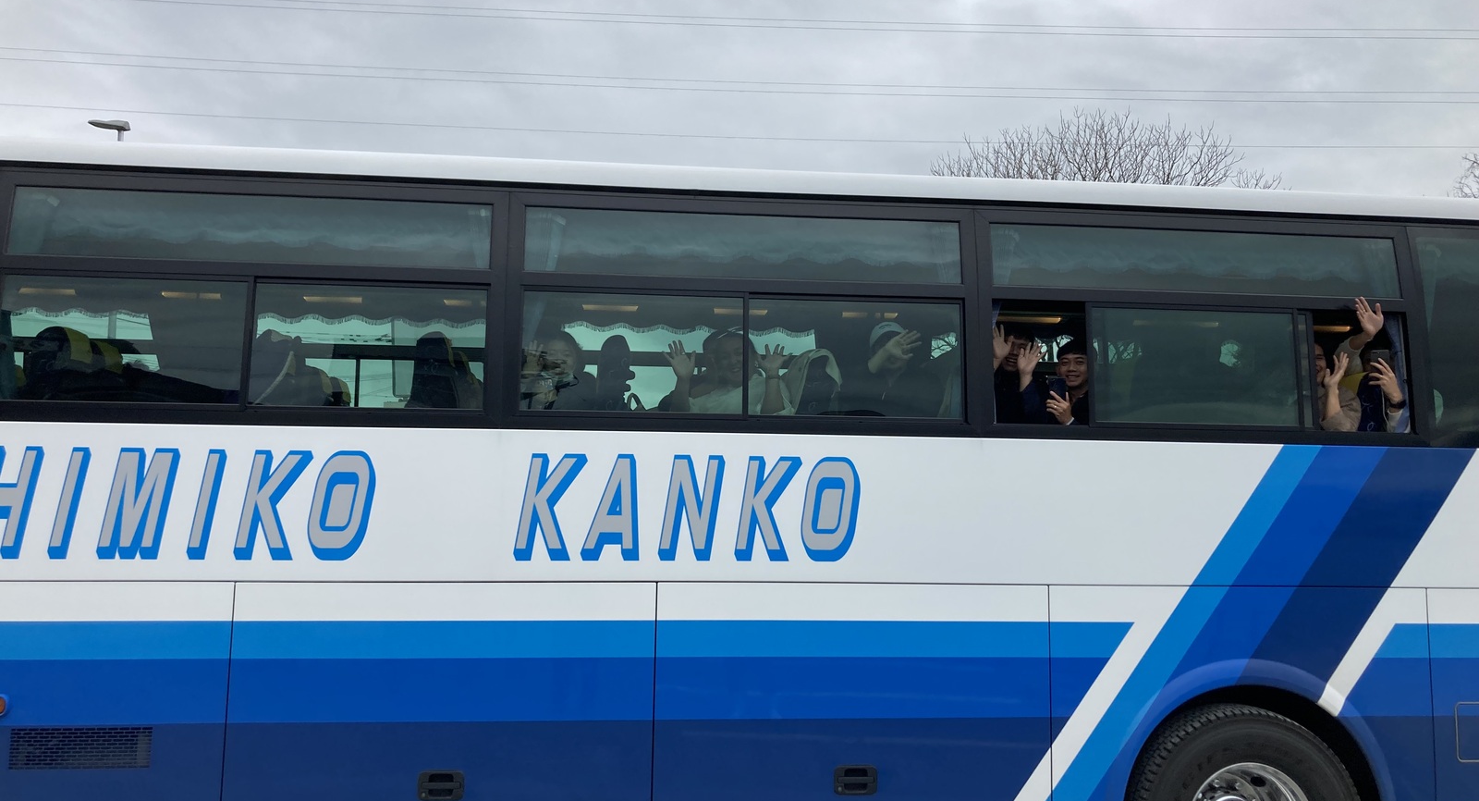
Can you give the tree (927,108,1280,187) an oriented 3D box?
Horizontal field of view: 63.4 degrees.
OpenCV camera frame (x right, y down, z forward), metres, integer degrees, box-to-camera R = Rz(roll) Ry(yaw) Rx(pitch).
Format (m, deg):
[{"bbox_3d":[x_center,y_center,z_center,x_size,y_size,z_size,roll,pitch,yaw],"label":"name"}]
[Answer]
[{"bbox_3d":[4.489,-0.052,14.452,5.600,7.206,5.600,-1,-8,17],"label":"tree"}]

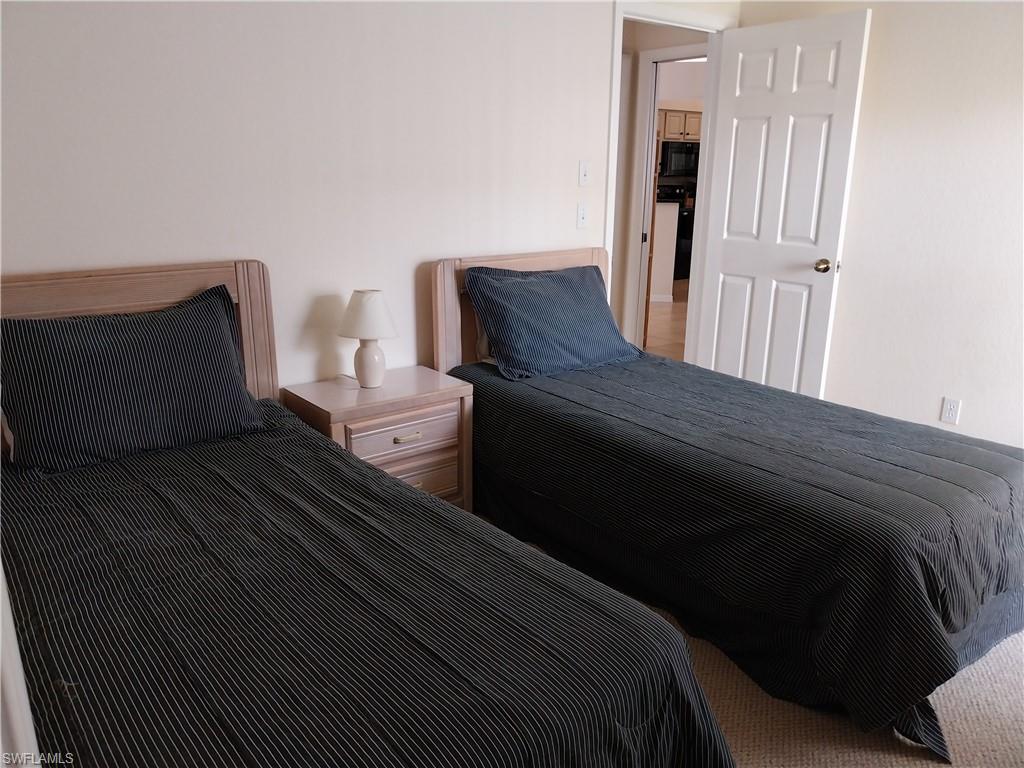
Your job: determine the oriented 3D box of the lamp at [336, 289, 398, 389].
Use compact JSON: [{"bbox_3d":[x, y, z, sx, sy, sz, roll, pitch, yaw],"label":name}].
[{"bbox_3d":[-0.537,-0.169,2.905,0.225,0.365,0.225,0,16,0],"label":"lamp"}]

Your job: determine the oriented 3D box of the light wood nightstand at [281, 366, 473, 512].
[{"bbox_3d":[-0.502,0.284,3.015,0.595,0.567,0.377,-11,19,-36],"label":"light wood nightstand"}]

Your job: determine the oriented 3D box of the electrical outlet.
[{"bbox_3d":[1.982,0.123,3.469,0.010,0.114,0.070,-11,19,-36],"label":"electrical outlet"}]

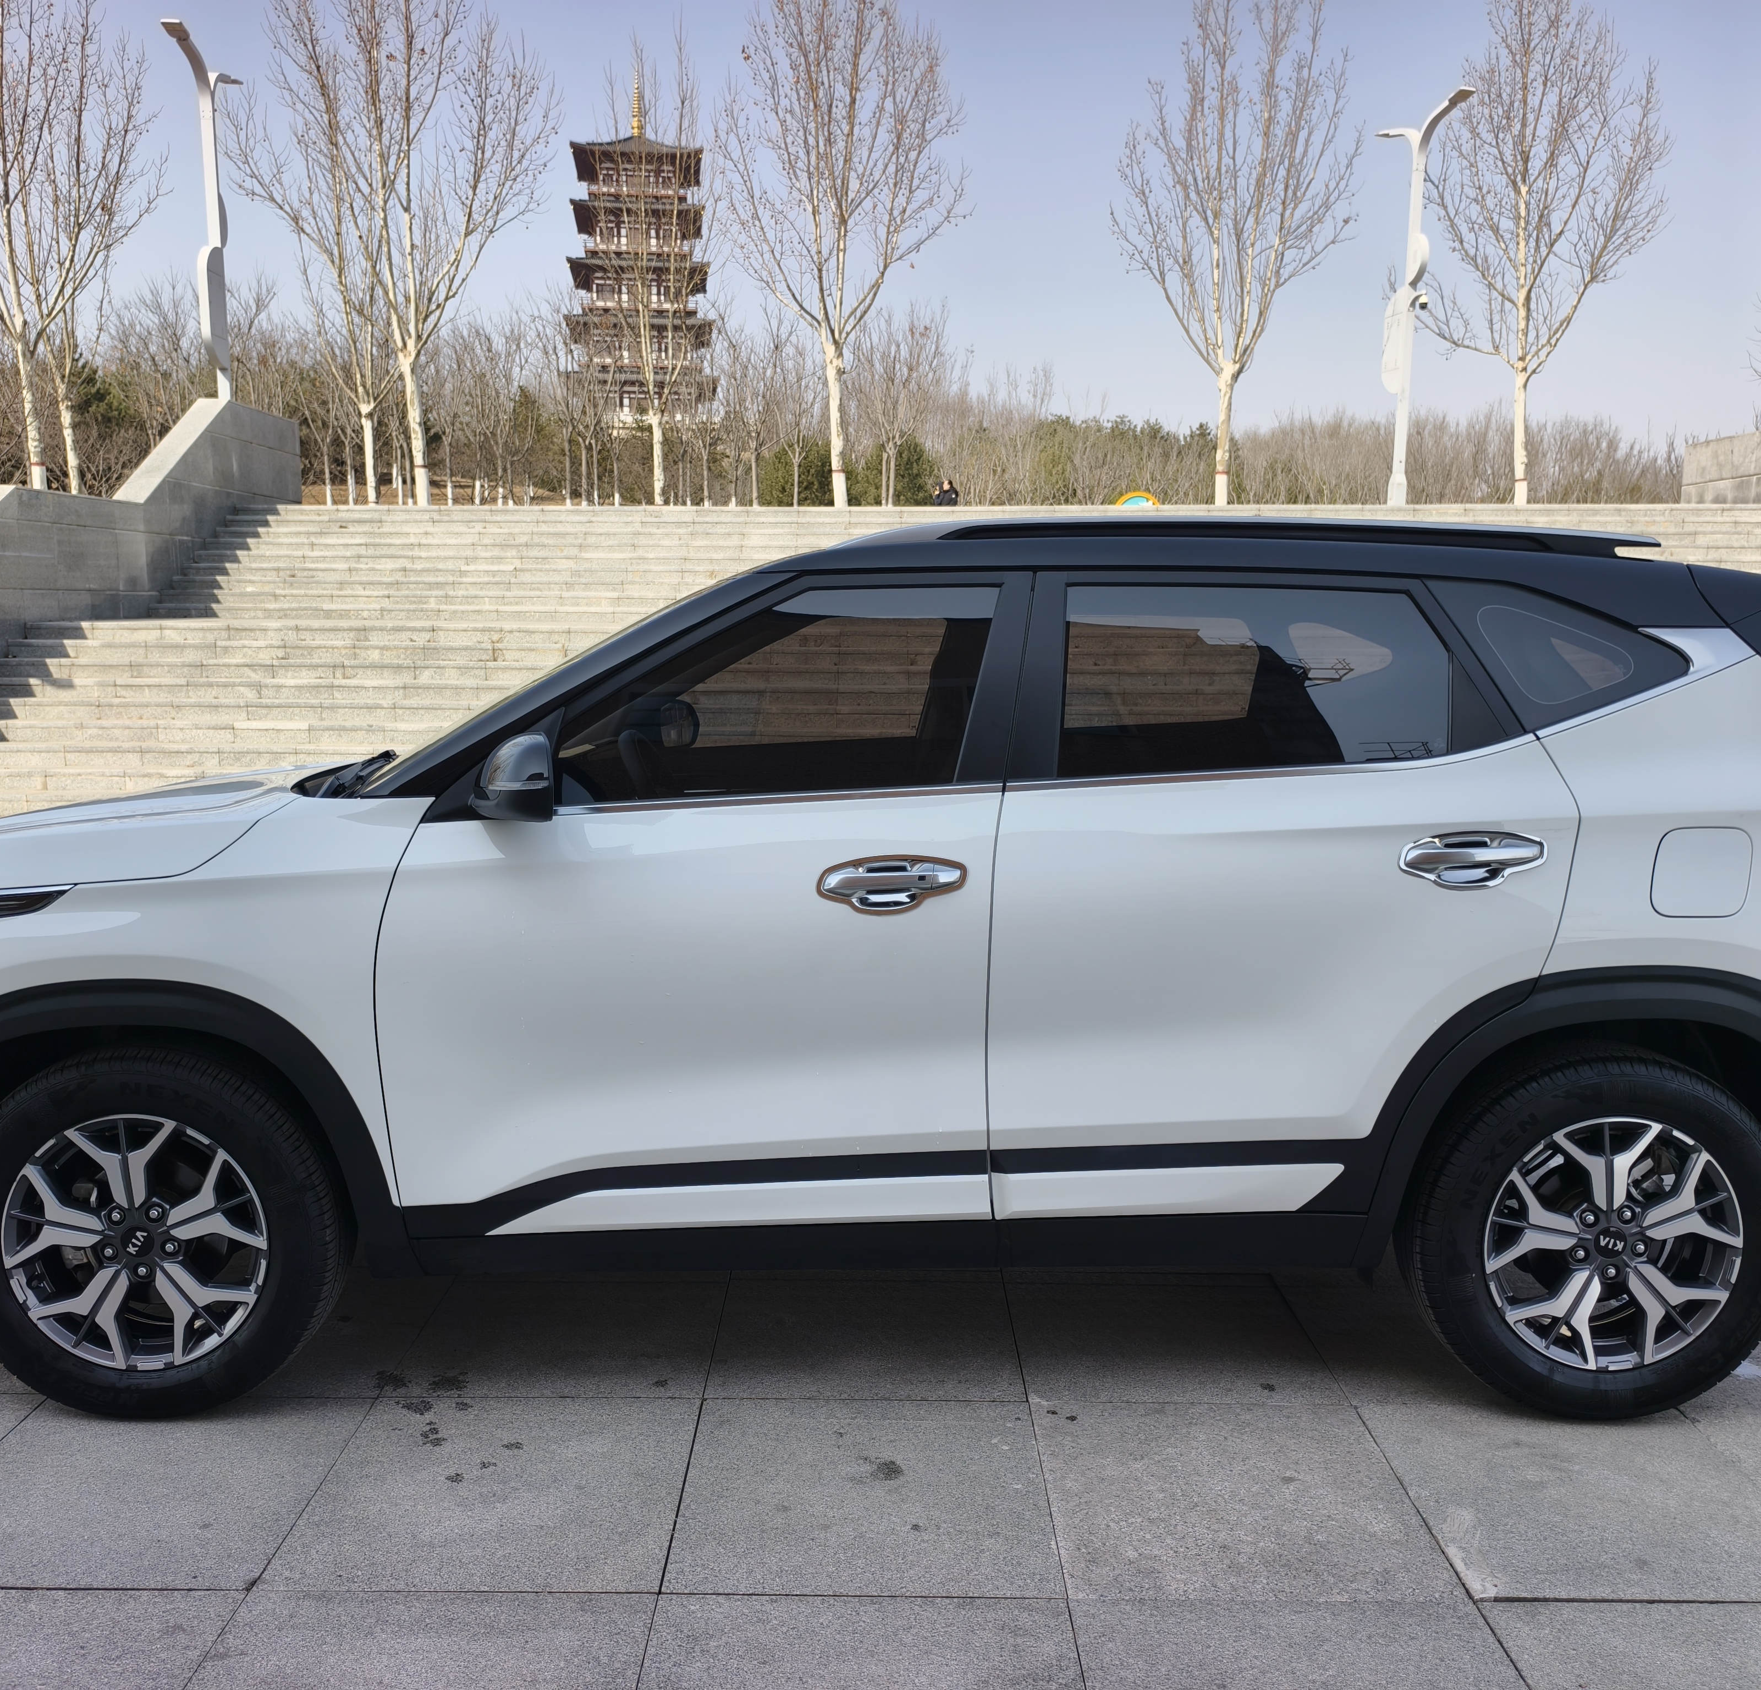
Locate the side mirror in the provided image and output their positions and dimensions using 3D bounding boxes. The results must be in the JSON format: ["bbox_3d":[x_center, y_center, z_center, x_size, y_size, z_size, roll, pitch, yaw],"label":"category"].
[{"bbox_3d":[-0.620,-0.116,2.506,0.140,0.155,0.225,0,8,-1],"label":"side mirror"}]

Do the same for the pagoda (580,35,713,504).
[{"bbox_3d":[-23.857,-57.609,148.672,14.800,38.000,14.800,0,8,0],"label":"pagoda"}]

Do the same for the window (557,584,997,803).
[{"bbox_3d":[-0.176,-0.271,2.664,0.777,0.411,0.060,0,-13,-1],"label":"window"}]

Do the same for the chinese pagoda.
[{"bbox_3d":[-23.927,-58.403,148.566,14.800,35.500,14.800,0,8,0],"label":"chinese pagoda"}]

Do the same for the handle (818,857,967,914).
[{"bbox_3d":[0.021,0.069,2.581,0.257,0.102,0.060,0,8,-1],"label":"handle"}]

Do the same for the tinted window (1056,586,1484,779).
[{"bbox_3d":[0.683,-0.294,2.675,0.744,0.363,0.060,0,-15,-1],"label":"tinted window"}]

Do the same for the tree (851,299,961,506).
[{"bbox_3d":[0.507,-8.216,30.153,2.200,5.300,2.200,1,8,0],"label":"tree"}]

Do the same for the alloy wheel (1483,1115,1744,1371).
[{"bbox_3d":[1.314,0.702,2.755,0.463,0.463,0.190,0,8,-1],"label":"alloy wheel"}]

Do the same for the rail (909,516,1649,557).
[{"bbox_3d":[0.781,-0.588,2.818,1.400,0.070,0.070,0,8,-1],"label":"rail"}]

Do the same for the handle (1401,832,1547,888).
[{"bbox_3d":[1.034,0.027,2.601,0.260,0.100,0.060,0,8,-1],"label":"handle"}]

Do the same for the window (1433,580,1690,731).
[{"bbox_3d":[1.233,-0.341,2.687,0.461,0.291,0.060,0,-16,-1],"label":"window"}]

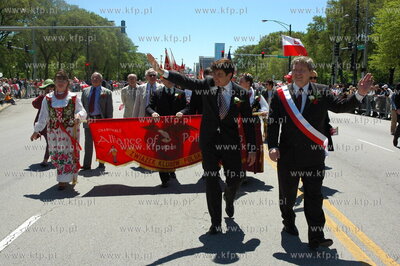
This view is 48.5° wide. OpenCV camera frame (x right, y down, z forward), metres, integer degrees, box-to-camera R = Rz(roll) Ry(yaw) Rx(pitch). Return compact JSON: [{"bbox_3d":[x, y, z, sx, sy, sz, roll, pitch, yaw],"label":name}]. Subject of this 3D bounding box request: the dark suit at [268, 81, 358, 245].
[{"bbox_3d":[1.076,0.264,4.279,0.878,1.490,0.580,0,7,3],"label":"dark suit"}]

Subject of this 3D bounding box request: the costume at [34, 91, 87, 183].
[{"bbox_3d":[-2.002,0.057,6.450,0.746,1.340,0.500,0,7,0],"label":"costume"}]

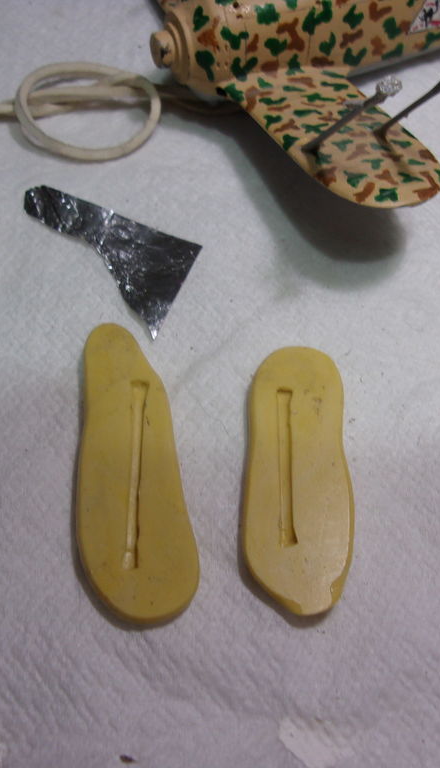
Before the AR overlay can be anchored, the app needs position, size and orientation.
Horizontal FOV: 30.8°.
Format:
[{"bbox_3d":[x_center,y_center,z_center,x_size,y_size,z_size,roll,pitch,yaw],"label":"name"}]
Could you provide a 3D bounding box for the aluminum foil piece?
[{"bbox_3d":[-0.028,-0.030,0.177,0.048,0.003,0.026,26,63,14],"label":"aluminum foil piece"}]

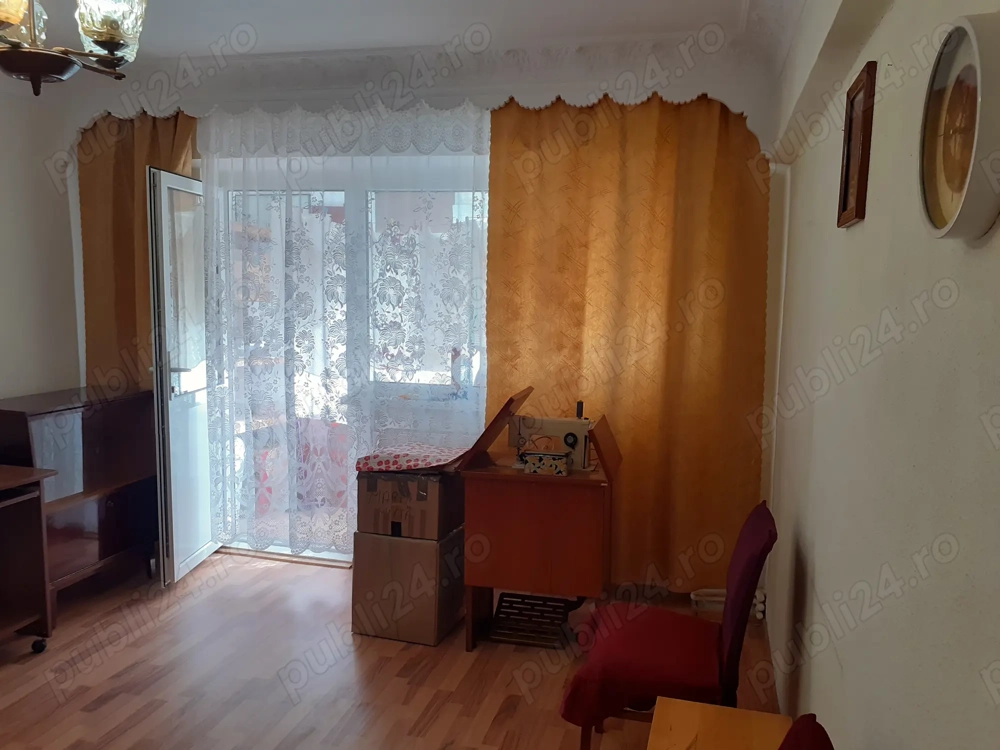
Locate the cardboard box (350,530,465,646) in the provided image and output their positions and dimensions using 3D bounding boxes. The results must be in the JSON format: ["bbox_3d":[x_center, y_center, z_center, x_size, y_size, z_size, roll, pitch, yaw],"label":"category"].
[{"bbox_3d":[-0.389,0.879,3.481,0.391,0.454,0.408,3,7,15],"label":"cardboard box"}]

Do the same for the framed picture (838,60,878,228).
[{"bbox_3d":[0.834,-0.523,1.828,0.019,0.332,0.263,3,7,15],"label":"framed picture"}]

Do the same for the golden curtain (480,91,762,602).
[{"bbox_3d":[0.544,-0.115,3.512,1.263,2.195,0.123,3,7,15],"label":"golden curtain"}]

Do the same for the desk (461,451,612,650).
[{"bbox_3d":[0.174,0.760,3.296,0.594,0.759,0.382,3,7,15],"label":"desk"}]

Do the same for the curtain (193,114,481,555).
[{"bbox_3d":[-0.793,-0.176,3.872,1.525,2.264,0.092,3,7,15],"label":"curtain"}]

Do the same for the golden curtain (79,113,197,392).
[{"bbox_3d":[-1.901,-0.239,4.191,0.724,2.187,0.123,3,7,15],"label":"golden curtain"}]

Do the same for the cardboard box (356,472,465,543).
[{"bbox_3d":[-0.369,0.523,3.429,0.363,0.259,0.400,3,7,15],"label":"cardboard box"}]

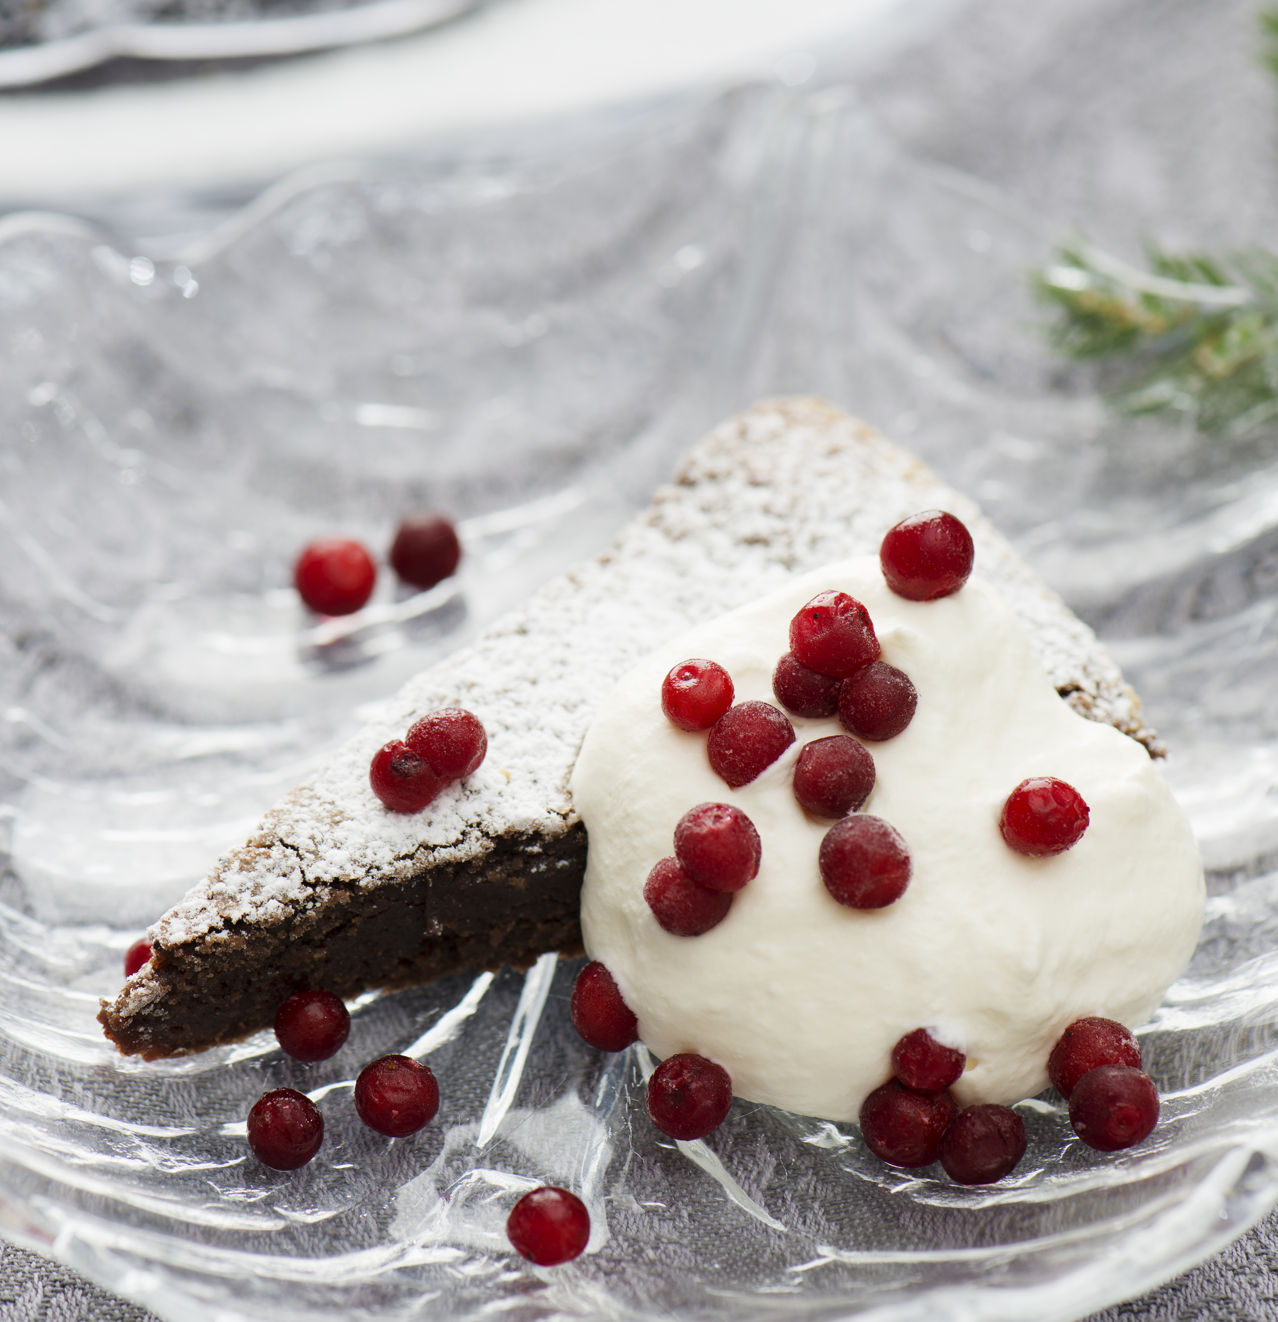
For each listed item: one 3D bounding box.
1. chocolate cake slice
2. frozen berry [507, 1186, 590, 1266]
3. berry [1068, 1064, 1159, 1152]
[{"bbox_3d":[-0.006,0.014,0.629,0.115,0.018,0.068,-25,47,-26],"label":"chocolate cake slice"},{"bbox_3d":[-0.009,0.057,0.587,0.008,0.008,0.008,0,41,0],"label":"frozen berry"},{"bbox_3d":[0.049,0.046,0.597,0.009,0.009,0.009,0,41,0],"label":"berry"}]

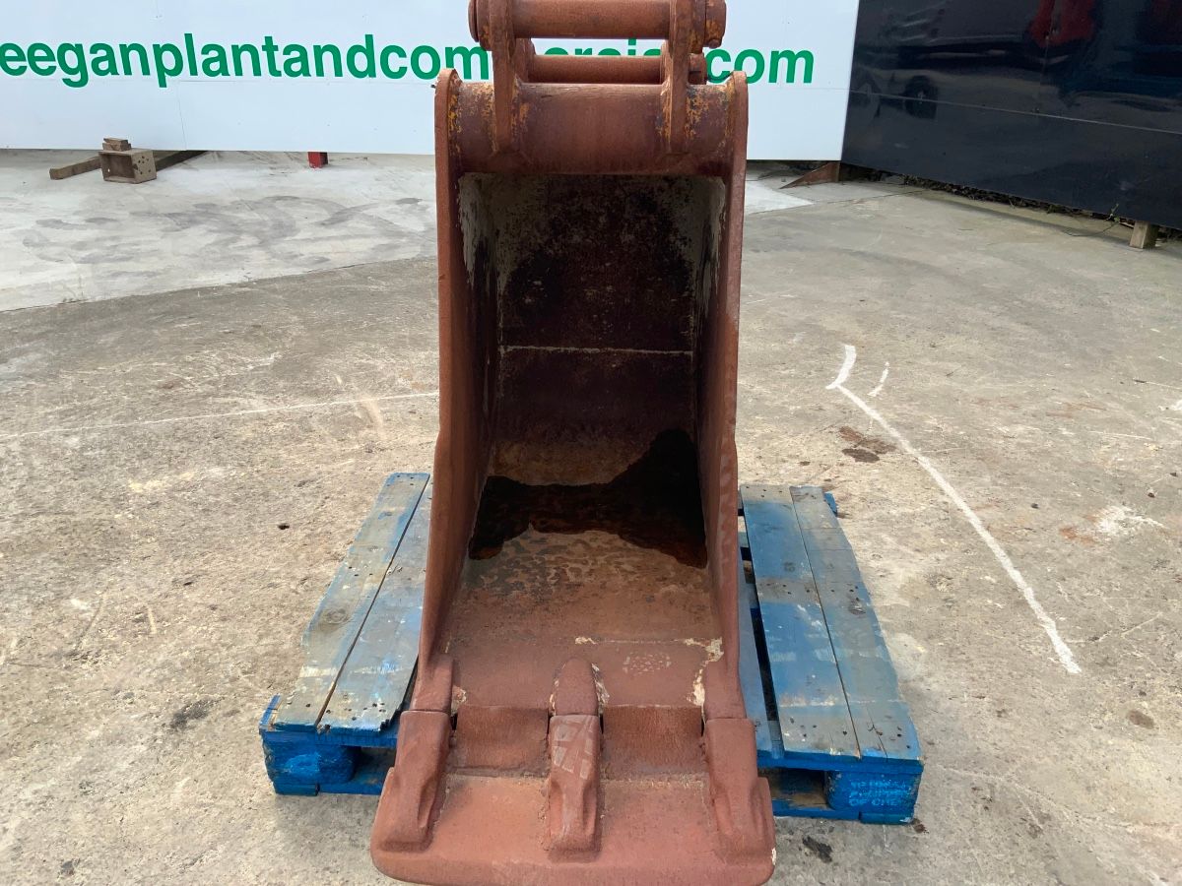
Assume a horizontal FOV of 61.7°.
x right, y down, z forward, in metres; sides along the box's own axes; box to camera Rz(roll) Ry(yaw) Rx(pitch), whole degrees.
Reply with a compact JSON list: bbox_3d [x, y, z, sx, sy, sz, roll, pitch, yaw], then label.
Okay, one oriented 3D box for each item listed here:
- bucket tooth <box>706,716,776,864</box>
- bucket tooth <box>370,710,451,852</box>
[{"bbox_3d":[0.239,0.568,1.618,0.088,0.088,0.230,1,30,1],"label":"bucket tooth"},{"bbox_3d":[-0.288,0.560,1.625,0.088,0.088,0.230,1,30,1],"label":"bucket tooth"}]

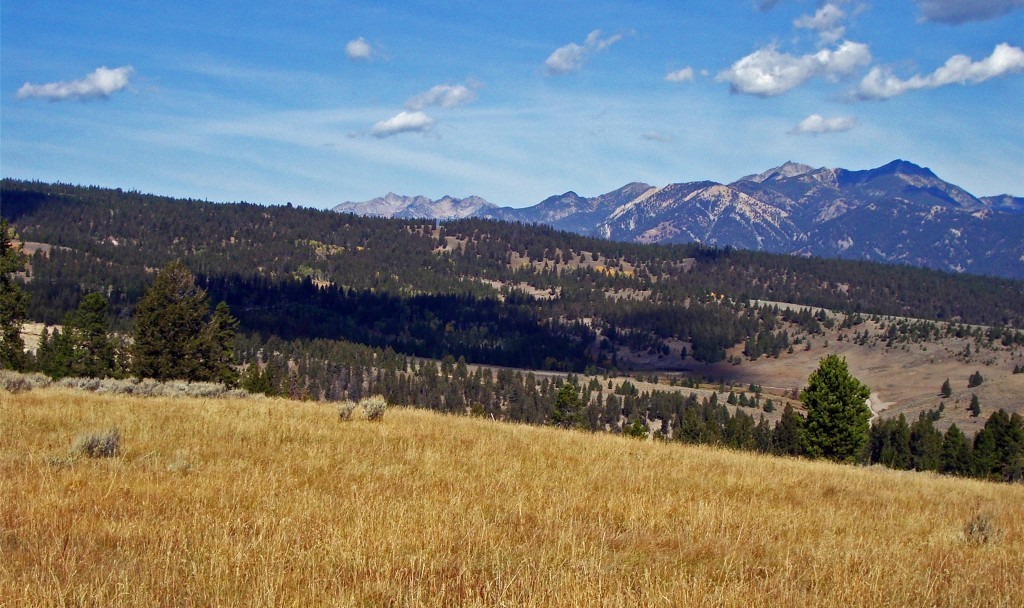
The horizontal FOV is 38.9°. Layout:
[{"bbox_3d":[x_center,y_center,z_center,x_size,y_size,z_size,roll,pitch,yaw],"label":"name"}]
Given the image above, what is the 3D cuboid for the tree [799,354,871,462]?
[{"bbox_3d":[15.352,5.070,69.000,3.500,5.500,3.400,0,1,0],"label":"tree"}]

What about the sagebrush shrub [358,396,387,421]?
[{"bbox_3d":[-4.331,3.275,45.000,0.880,0.800,0.850,0,1,0],"label":"sagebrush shrub"}]

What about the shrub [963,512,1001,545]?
[{"bbox_3d":[6.964,3.345,21.500,0.570,0.520,0.530,0,1,0],"label":"shrub"}]

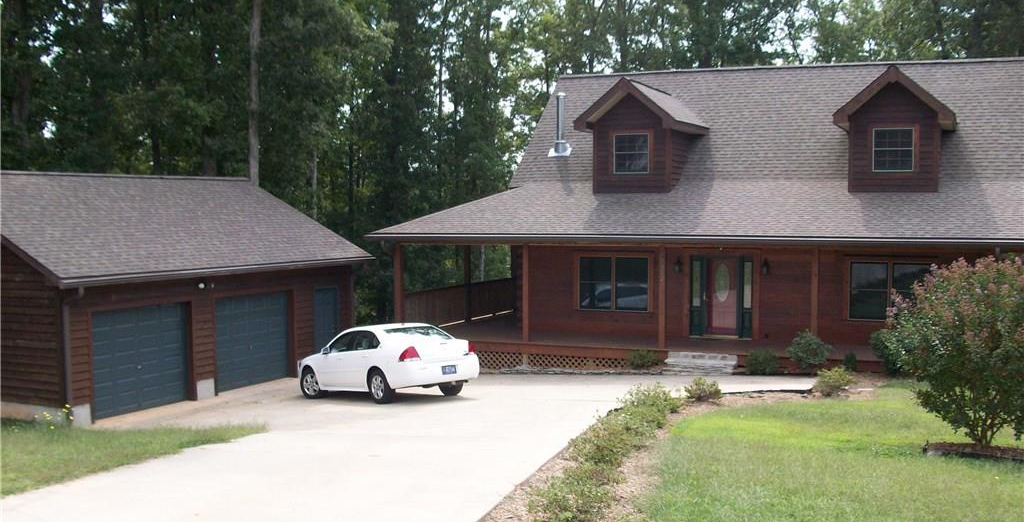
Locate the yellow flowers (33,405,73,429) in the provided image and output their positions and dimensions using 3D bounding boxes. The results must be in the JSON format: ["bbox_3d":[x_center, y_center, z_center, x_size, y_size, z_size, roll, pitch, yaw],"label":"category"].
[{"bbox_3d":[-8.750,2.986,19.194,0.780,0.450,0.550,-1,3,-25],"label":"yellow flowers"}]

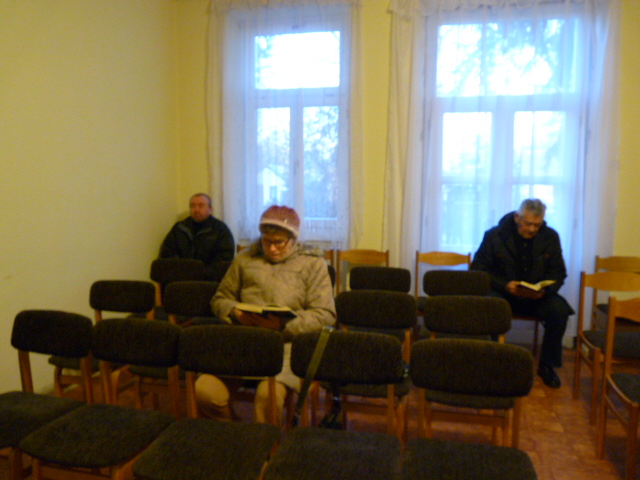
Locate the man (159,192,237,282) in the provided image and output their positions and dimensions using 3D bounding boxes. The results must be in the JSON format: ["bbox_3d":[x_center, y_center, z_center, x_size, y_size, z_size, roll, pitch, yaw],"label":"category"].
[{"bbox_3d":[-1.149,0.265,4.362,0.630,1.344,0.800,1,6,11],"label":"man"}]

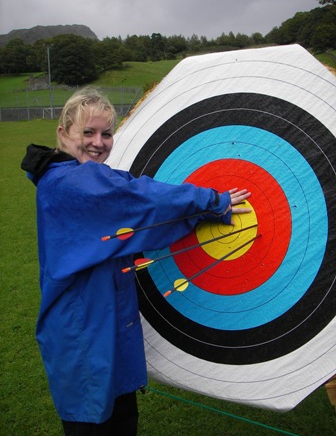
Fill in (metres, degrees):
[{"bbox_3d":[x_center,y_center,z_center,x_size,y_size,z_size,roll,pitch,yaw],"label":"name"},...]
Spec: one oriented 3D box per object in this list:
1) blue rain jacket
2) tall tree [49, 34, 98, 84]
[{"bbox_3d":[-0.125,0.199,1.739,0.640,0.890,0.480,3,13,15],"label":"blue rain jacket"},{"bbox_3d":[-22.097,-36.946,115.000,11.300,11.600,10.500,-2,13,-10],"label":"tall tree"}]

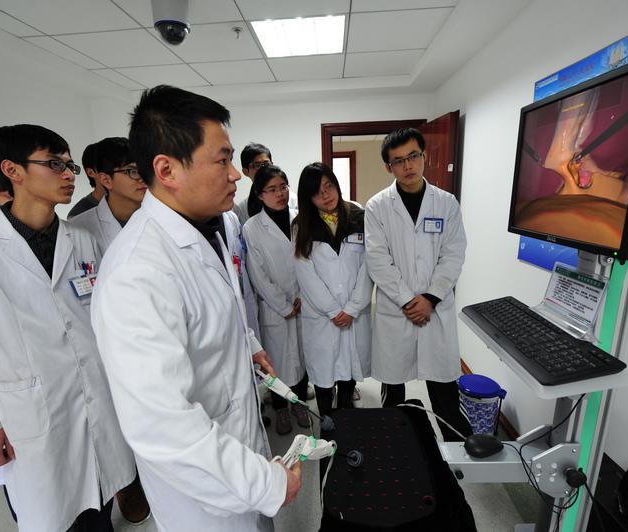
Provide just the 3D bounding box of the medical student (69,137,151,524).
[{"bbox_3d":[-0.774,0.337,1.515,0.360,1.730,0.500,3,14,20],"label":"medical student"}]

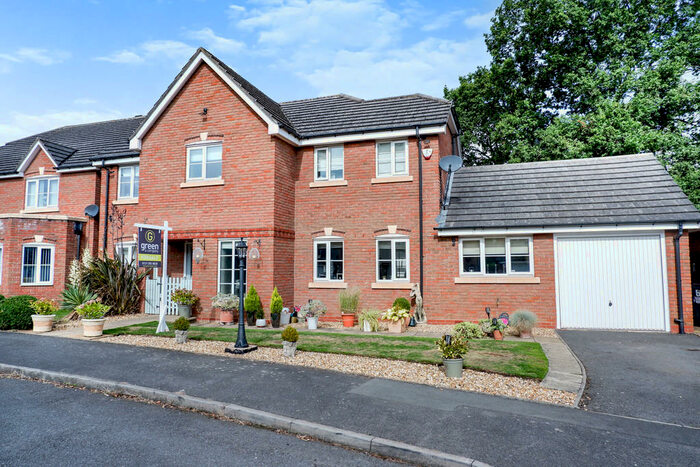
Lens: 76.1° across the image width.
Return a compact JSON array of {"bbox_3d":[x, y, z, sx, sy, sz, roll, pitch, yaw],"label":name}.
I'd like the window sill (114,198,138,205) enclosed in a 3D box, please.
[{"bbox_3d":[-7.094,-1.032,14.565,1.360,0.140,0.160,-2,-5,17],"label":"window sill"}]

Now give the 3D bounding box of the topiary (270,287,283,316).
[{"bbox_3d":[-1.711,1.587,10.473,0.290,0.660,0.290,0,-5,0],"label":"topiary"}]

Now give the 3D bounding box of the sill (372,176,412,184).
[{"bbox_3d":[1.137,-1.397,11.844,1.110,0.140,0.160,-2,-5,17],"label":"sill"}]

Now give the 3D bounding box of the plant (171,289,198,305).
[{"bbox_3d":[-4.388,1.705,11.916,0.660,0.430,0.600,-1,-5,16],"label":"plant"}]

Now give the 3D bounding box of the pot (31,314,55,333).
[{"bbox_3d":[-6.586,1.942,9.617,0.430,0.340,0.430,0,-5,0],"label":"pot"}]

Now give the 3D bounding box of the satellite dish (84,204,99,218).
[{"bbox_3d":[-8.785,-0.764,15.219,0.460,0.450,0.320,0,-4,-4],"label":"satellite dish"}]

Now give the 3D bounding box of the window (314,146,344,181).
[{"bbox_3d":[-0.573,-1.943,12.430,0.878,0.993,0.100,-2,-5,16],"label":"window"}]

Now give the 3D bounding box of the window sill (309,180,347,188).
[{"bbox_3d":[-0.584,-1.354,12.305,1.100,0.132,0.140,-2,-5,16],"label":"window sill"}]

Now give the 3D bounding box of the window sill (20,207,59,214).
[{"bbox_3d":[-11.406,-0.840,16.484,1.750,0.140,0.150,-1,-5,16],"label":"window sill"}]

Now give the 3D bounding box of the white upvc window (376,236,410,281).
[{"bbox_3d":[1.149,0.674,11.818,0.900,1.200,0.080,-1,-5,16],"label":"white upvc window"}]

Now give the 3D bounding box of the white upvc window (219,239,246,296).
[{"bbox_3d":[-3.069,0.934,11.769,0.890,1.590,0.090,-2,-5,17],"label":"white upvc window"}]

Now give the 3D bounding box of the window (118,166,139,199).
[{"bbox_3d":[-7.187,-1.696,14.794,1.148,1.138,0.100,-2,-5,16],"label":"window"}]

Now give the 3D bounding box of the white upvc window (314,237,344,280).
[{"bbox_3d":[-0.559,0.716,12.316,0.900,1.180,0.080,-1,-5,16],"label":"white upvc window"}]

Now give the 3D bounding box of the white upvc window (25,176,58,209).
[{"bbox_3d":[-11.331,-1.528,16.483,1.603,1.154,0.100,-2,-5,16],"label":"white upvc window"}]

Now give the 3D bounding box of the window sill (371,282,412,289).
[{"bbox_3d":[1.122,1.378,11.634,1.100,0.140,0.160,-2,-5,17],"label":"window sill"}]

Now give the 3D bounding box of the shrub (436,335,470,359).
[{"bbox_3d":[1.369,1.525,5.992,0.448,0.316,0.430,-2,-5,16],"label":"shrub"}]

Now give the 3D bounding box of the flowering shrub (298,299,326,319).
[{"bbox_3d":[-0.867,1.746,10.347,0.620,0.430,0.550,-2,-5,17],"label":"flowering shrub"}]

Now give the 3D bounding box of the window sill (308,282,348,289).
[{"bbox_3d":[-0.586,1.428,12.192,1.100,0.145,0.140,-1,-5,16],"label":"window sill"}]

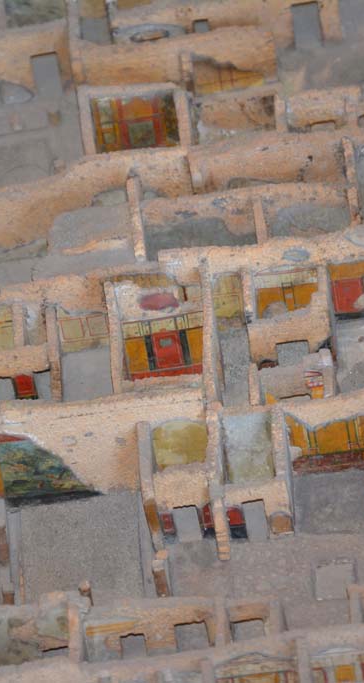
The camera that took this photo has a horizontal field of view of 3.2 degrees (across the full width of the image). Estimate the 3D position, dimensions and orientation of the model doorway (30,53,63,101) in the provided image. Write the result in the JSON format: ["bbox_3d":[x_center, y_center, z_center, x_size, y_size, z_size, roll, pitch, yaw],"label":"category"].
[{"bbox_3d":[-0.055,-0.110,2.702,0.011,0.023,0.005,-10,42,-1],"label":"model doorway"}]

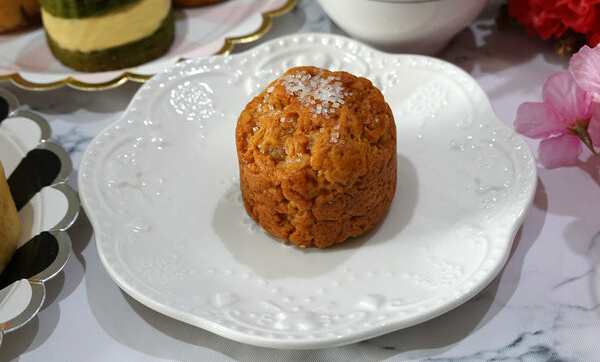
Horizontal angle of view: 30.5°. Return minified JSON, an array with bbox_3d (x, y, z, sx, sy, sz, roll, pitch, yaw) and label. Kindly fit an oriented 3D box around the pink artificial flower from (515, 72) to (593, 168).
[{"bbox_3d":[0.126,-0.029,0.530,0.045,0.045,0.023,-14,26,-14],"label":"pink artificial flower"}]

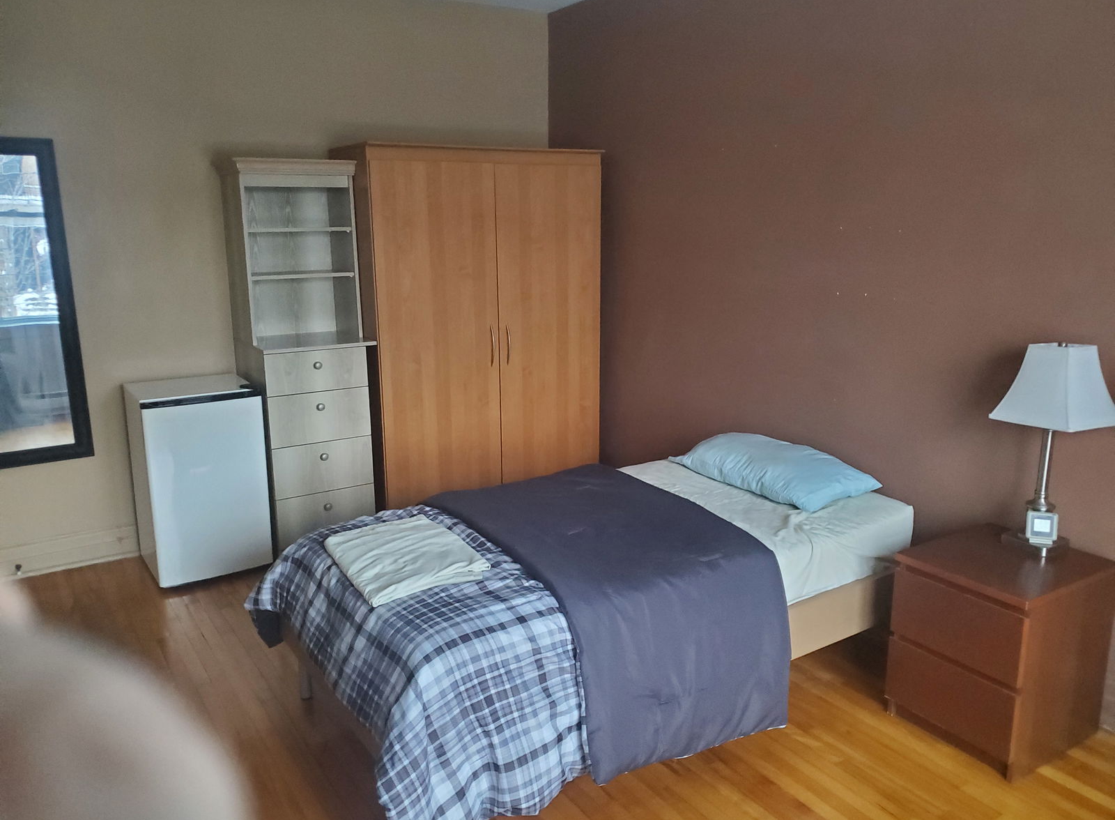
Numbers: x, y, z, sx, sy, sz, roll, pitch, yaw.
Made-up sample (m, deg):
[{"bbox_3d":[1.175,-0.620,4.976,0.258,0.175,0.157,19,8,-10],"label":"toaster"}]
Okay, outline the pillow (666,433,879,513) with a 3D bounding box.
[{"bbox_3d":[0.838,0.202,3.363,0.410,0.150,0.790,-8,14,-31],"label":"pillow"}]

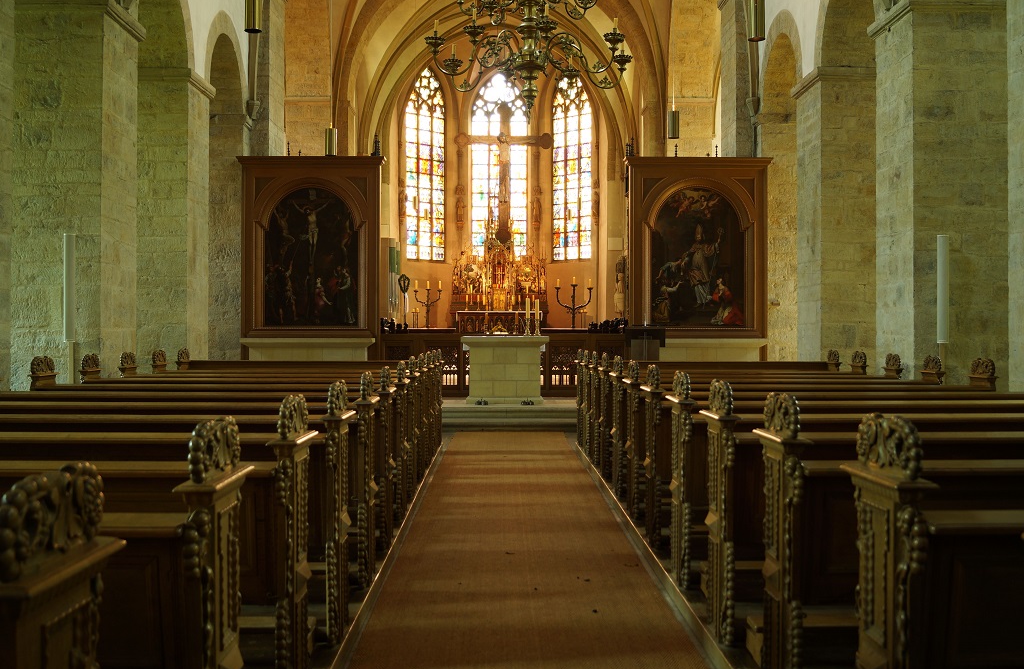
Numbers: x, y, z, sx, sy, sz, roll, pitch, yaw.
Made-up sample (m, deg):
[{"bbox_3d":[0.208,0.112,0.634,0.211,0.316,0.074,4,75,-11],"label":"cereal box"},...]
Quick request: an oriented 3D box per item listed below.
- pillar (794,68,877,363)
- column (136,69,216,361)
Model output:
[{"bbox_3d":[4.614,-1.113,14.158,1.120,4.820,1.120,0,0,-1],"label":"pillar"},{"bbox_3d":[-4.825,-1.113,14.004,1.120,4.820,1.120,0,0,-1],"label":"column"}]

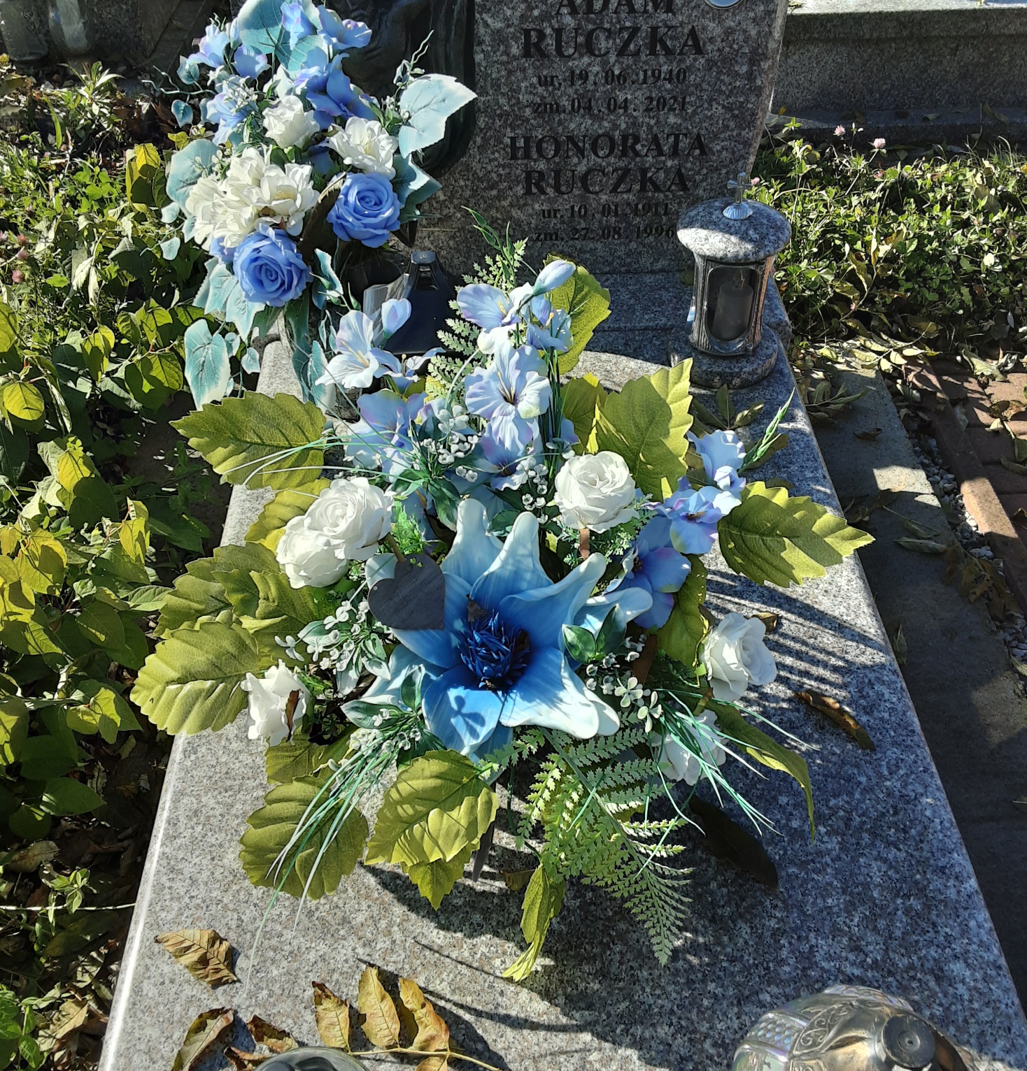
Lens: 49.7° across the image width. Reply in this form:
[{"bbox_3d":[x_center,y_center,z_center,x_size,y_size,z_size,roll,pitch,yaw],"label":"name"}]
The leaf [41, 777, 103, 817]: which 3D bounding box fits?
[{"bbox_3d":[-0.543,0.324,1.363,0.076,0.025,0.058,6,43,6],"label":"leaf"}]

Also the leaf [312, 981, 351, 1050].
[{"bbox_3d":[-0.157,0.418,0.965,0.033,0.016,0.067,-21,47,-21],"label":"leaf"}]

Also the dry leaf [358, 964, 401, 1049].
[{"bbox_3d":[-0.115,0.412,0.968,0.034,0.018,0.077,-16,45,-17],"label":"dry leaf"}]

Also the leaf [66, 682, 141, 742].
[{"bbox_3d":[-0.507,0.218,1.375,0.104,0.030,0.062,19,46,19],"label":"leaf"}]

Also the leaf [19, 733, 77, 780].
[{"bbox_3d":[-0.577,0.274,1.374,0.075,0.028,0.066,7,43,7],"label":"leaf"}]

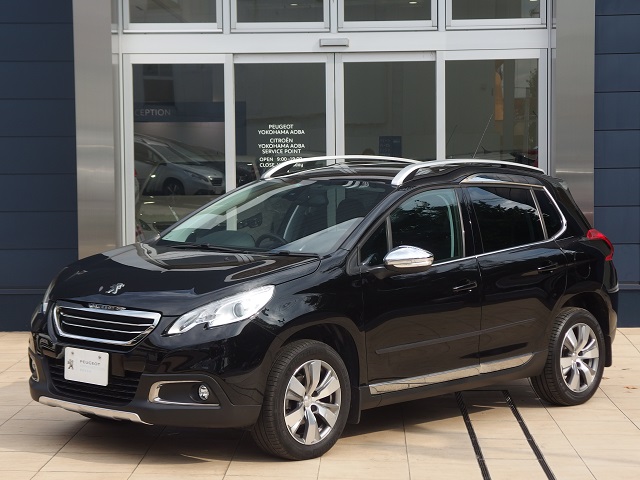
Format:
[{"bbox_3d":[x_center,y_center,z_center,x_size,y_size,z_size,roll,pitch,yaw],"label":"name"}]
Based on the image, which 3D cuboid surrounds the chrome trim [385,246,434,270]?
[{"bbox_3d":[0.477,0.092,8.520,0.215,0.120,0.155,3,4,41],"label":"chrome trim"}]

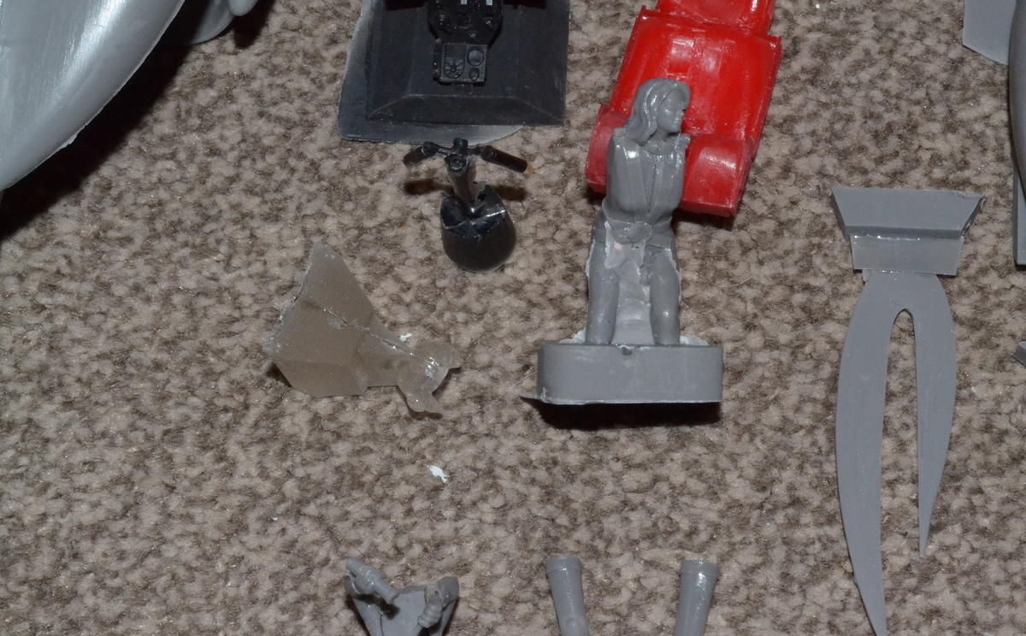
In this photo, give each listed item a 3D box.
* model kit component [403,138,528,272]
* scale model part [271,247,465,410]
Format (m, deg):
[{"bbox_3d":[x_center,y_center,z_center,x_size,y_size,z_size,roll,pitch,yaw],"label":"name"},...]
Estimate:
[{"bbox_3d":[-0.009,-0.021,0.452,0.023,0.034,0.016,3,62,1],"label":"model kit component"},{"bbox_3d":[-0.029,0.002,0.450,0.038,0.015,0.029,25,65,13],"label":"scale model part"}]

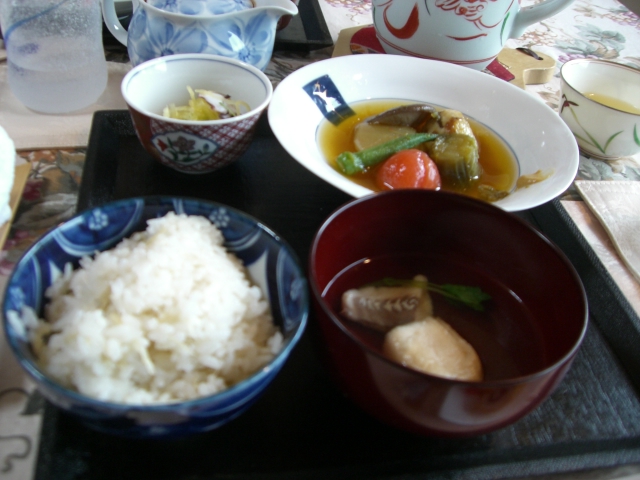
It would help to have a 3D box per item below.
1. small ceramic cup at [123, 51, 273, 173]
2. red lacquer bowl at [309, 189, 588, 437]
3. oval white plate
[{"bbox_3d":[-0.079,-0.077,0.465,0.093,0.054,0.093,-2,40,-11],"label":"small ceramic cup"},{"bbox_3d":[0.053,0.042,0.330,0.120,0.072,0.120,4,40,-4],"label":"red lacquer bowl"},{"bbox_3d":[0.065,-0.058,0.472,0.199,0.047,0.199,-2,40,-11],"label":"oval white plate"}]

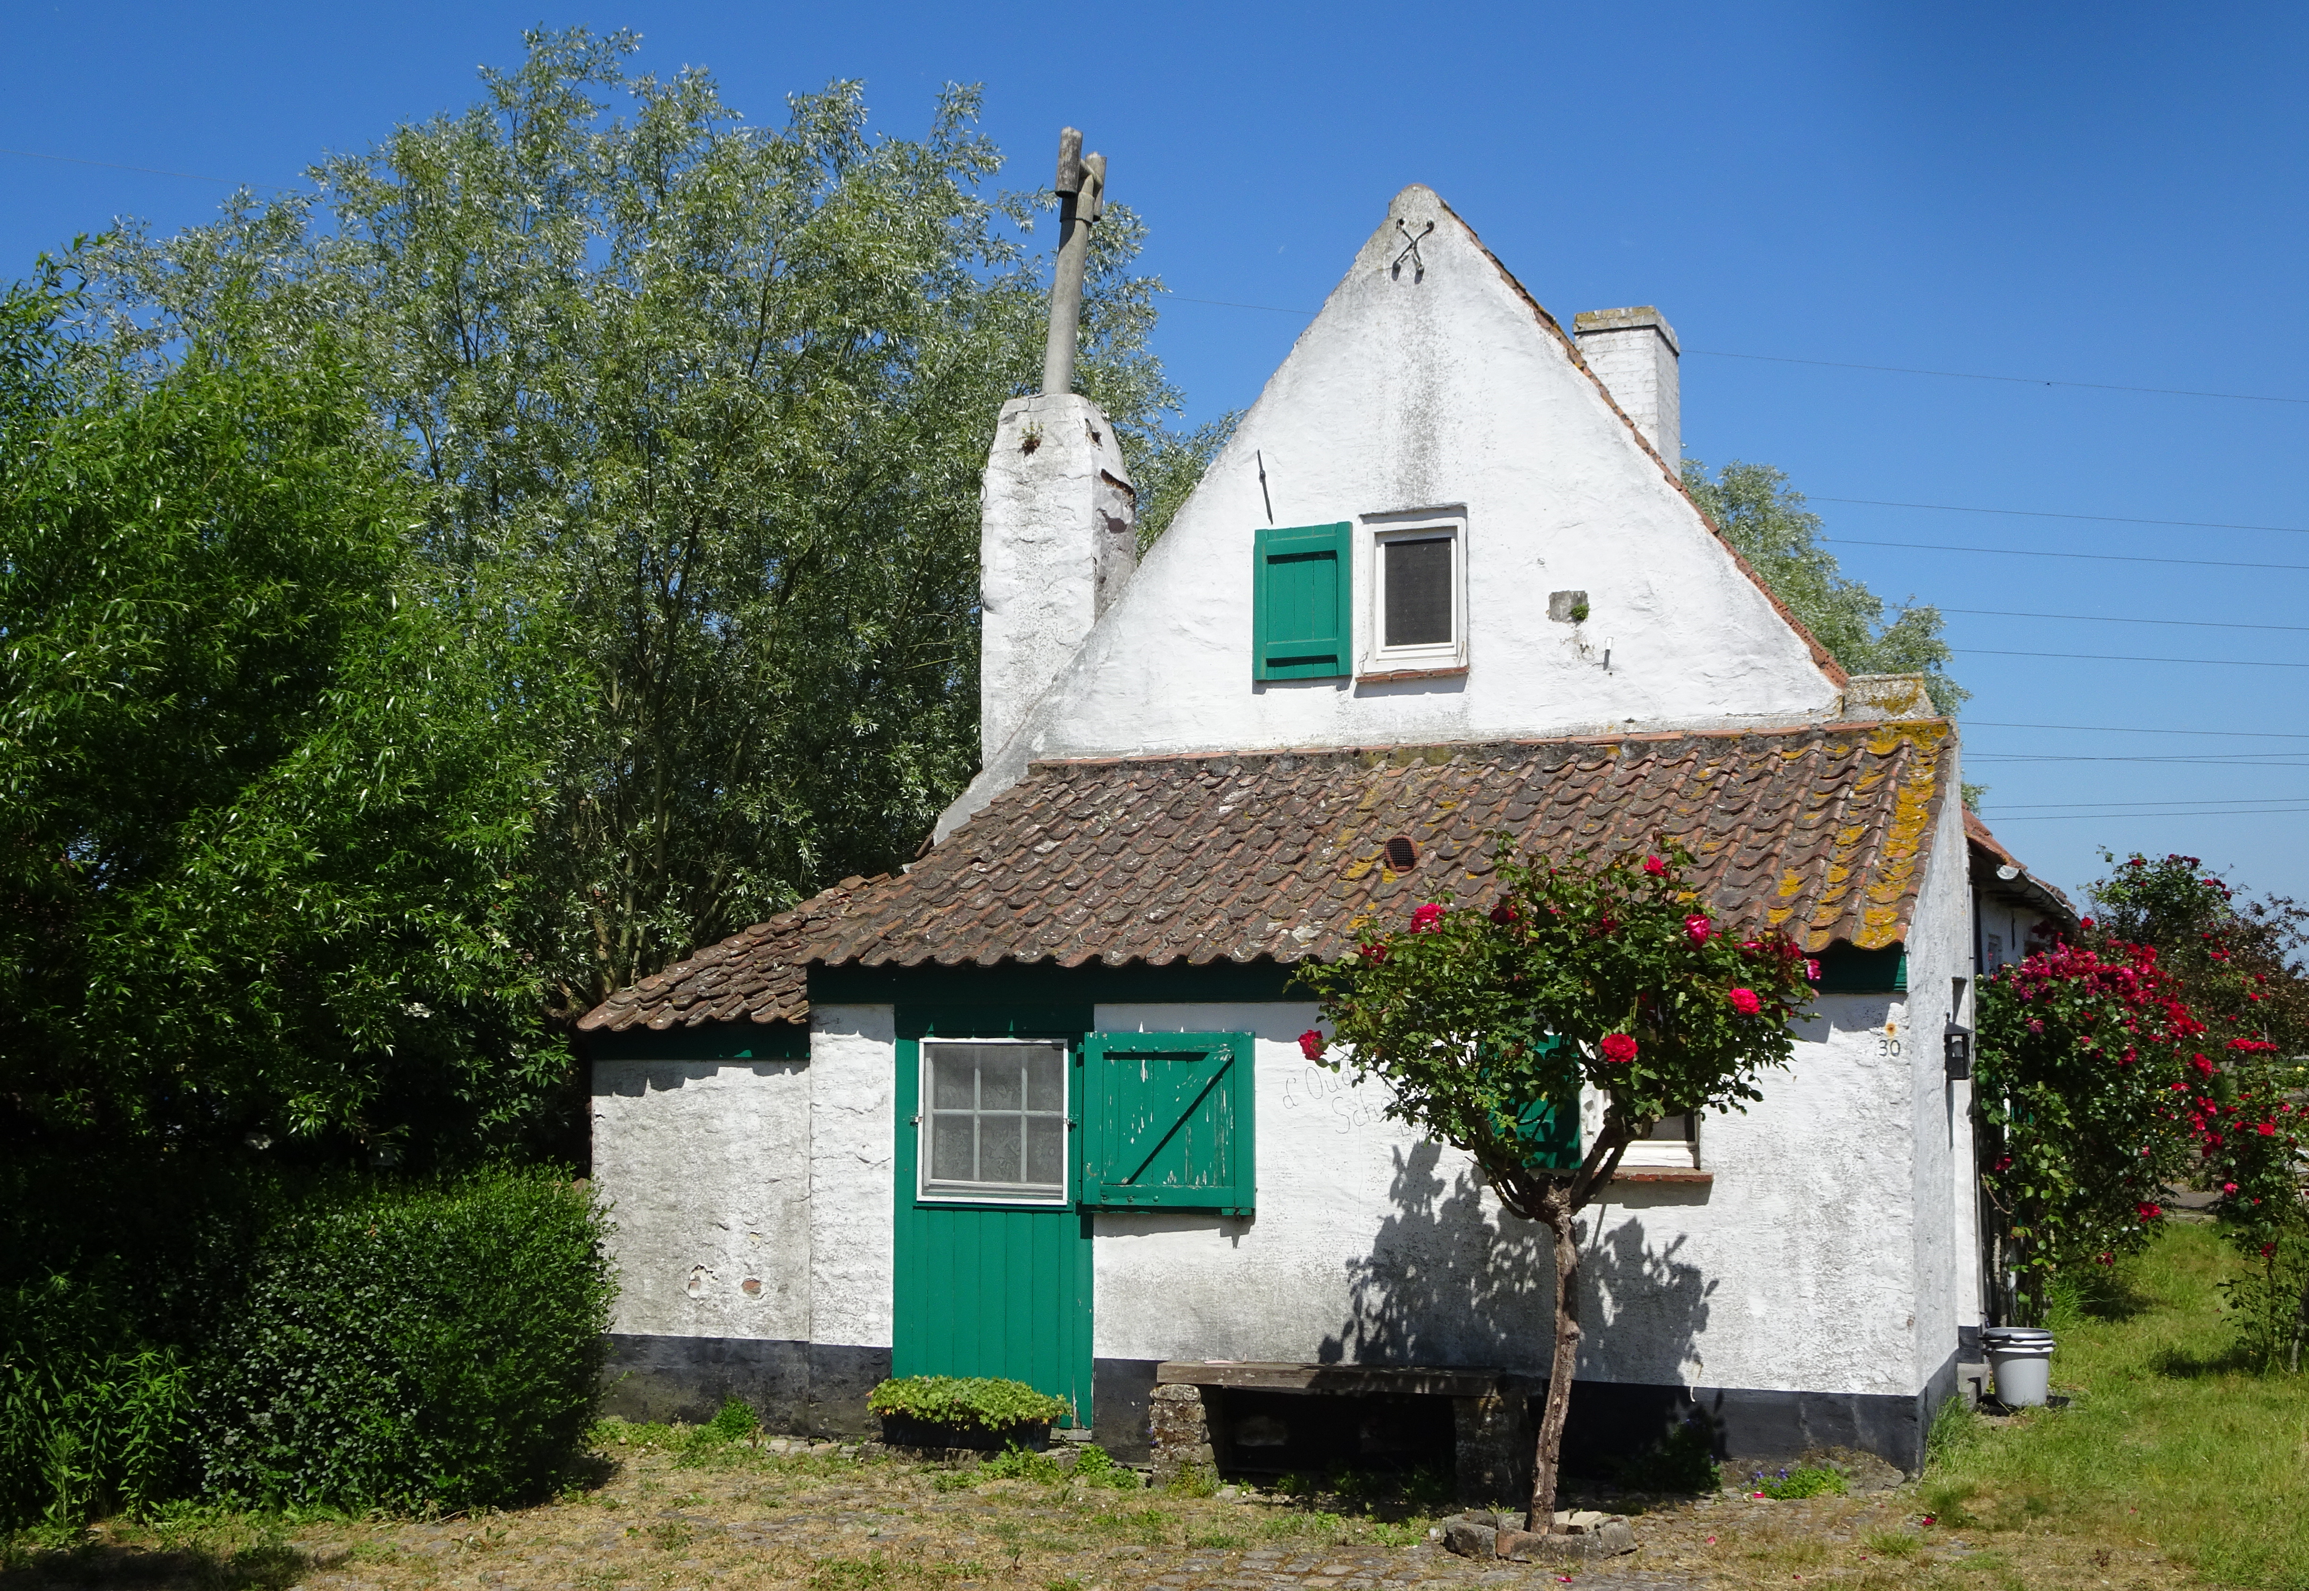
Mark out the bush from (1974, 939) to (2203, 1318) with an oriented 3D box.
[{"bbox_3d":[5.640,2.009,16.000,1.400,2.297,1.500,-2,-6,19],"label":"bush"}]

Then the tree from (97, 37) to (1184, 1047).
[{"bbox_3d":[-3.493,-0.949,18.000,7.500,8.766,7.000,1,-6,-11],"label":"tree"}]

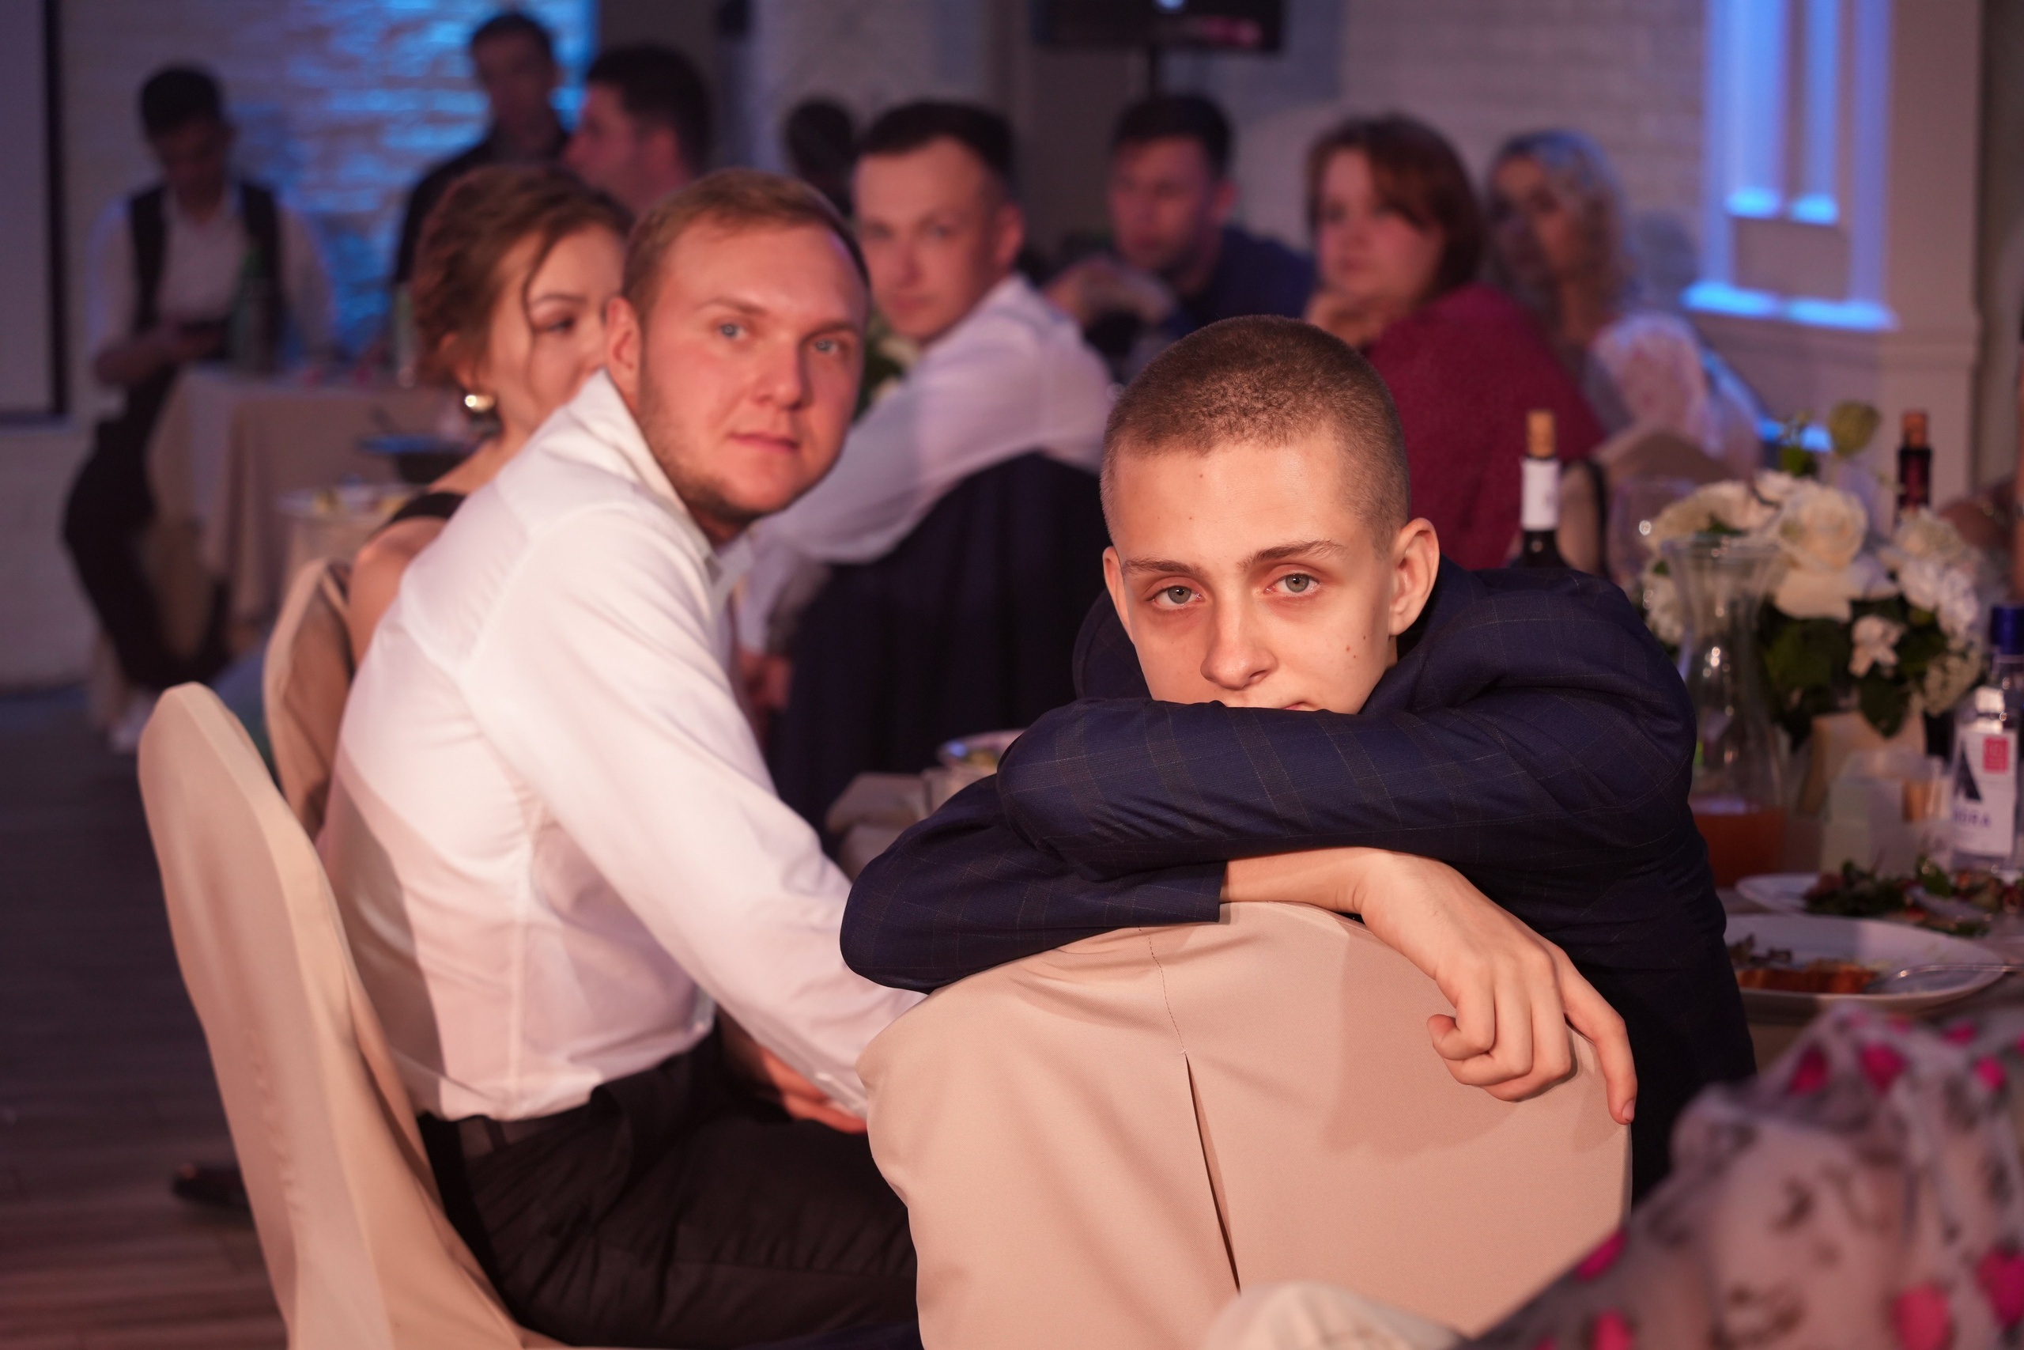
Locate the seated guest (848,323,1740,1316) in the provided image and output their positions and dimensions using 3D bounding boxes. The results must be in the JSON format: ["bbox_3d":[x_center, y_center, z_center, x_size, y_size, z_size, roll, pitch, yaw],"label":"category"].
[{"bbox_3d":[0.158,0.424,2.456,0.560,1.260,0.700,1,8,5],"label":"seated guest"}]

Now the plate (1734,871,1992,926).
[{"bbox_3d":[0.662,0.169,3.372,0.235,0.030,0.235,0,7,0],"label":"plate"}]

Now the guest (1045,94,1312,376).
[{"bbox_3d":[0.213,-0.098,6.191,0.580,1.330,0.750,5,9,33],"label":"guest"}]

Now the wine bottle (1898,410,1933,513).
[{"bbox_3d":[0.813,-0.074,4.072,0.075,0.330,0.075,0,7,0],"label":"wine bottle"}]

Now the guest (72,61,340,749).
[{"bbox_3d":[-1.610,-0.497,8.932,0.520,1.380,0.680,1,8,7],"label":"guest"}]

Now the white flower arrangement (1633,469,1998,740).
[{"bbox_3d":[0.679,-0.024,3.803,0.300,0.290,0.290,0,7,0],"label":"white flower arrangement"}]

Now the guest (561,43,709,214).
[{"bbox_3d":[-0.655,-0.216,6.795,0.780,1.390,0.530,1,8,9],"label":"guest"}]

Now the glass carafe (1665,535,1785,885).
[{"bbox_3d":[0.564,0.028,3.547,0.098,0.264,0.098,0,7,0],"label":"glass carafe"}]

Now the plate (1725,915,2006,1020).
[{"bbox_3d":[0.551,0.203,3.106,0.260,0.030,0.260,0,7,0],"label":"plate"}]

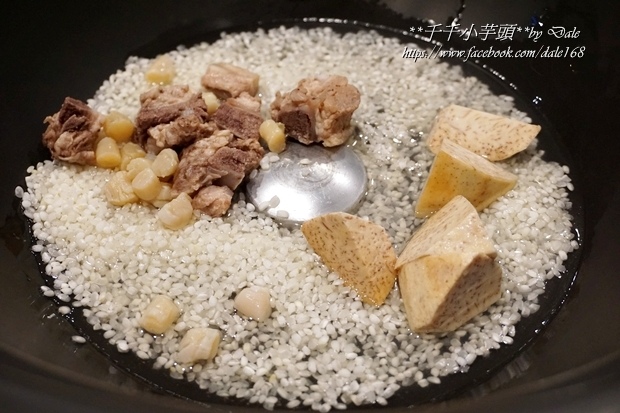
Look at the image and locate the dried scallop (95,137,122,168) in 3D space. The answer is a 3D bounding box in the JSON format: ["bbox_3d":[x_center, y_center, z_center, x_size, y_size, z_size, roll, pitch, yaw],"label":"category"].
[{"bbox_3d":[-0.116,-0.031,0.445,0.015,0.015,0.015,-1,58,1],"label":"dried scallop"}]

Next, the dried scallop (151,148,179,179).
[{"bbox_3d":[-0.081,-0.024,0.432,0.015,0.013,0.015,9,66,-22],"label":"dried scallop"}]

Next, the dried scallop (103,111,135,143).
[{"bbox_3d":[-0.114,-0.047,0.461,0.017,0.015,0.015,-1,55,1],"label":"dried scallop"}]

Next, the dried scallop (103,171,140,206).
[{"bbox_3d":[-0.105,-0.010,0.428,0.018,0.014,0.015,-1,46,1],"label":"dried scallop"}]

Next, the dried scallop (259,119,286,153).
[{"bbox_3d":[-0.022,-0.041,0.450,0.013,0.013,0.017,-22,64,-18],"label":"dried scallop"}]

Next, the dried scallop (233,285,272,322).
[{"bbox_3d":[-0.027,0.047,0.373,0.017,0.013,0.015,-1,46,1],"label":"dried scallop"}]

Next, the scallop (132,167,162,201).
[{"bbox_3d":[-0.088,-0.012,0.421,0.015,0.013,0.015,-17,57,17],"label":"scallop"}]

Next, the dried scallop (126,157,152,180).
[{"bbox_3d":[-0.096,-0.021,0.434,0.015,0.013,0.014,-1,46,1],"label":"dried scallop"}]

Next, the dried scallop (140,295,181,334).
[{"bbox_3d":[-0.071,0.052,0.370,0.015,0.015,0.015,17,55,17],"label":"dried scallop"}]

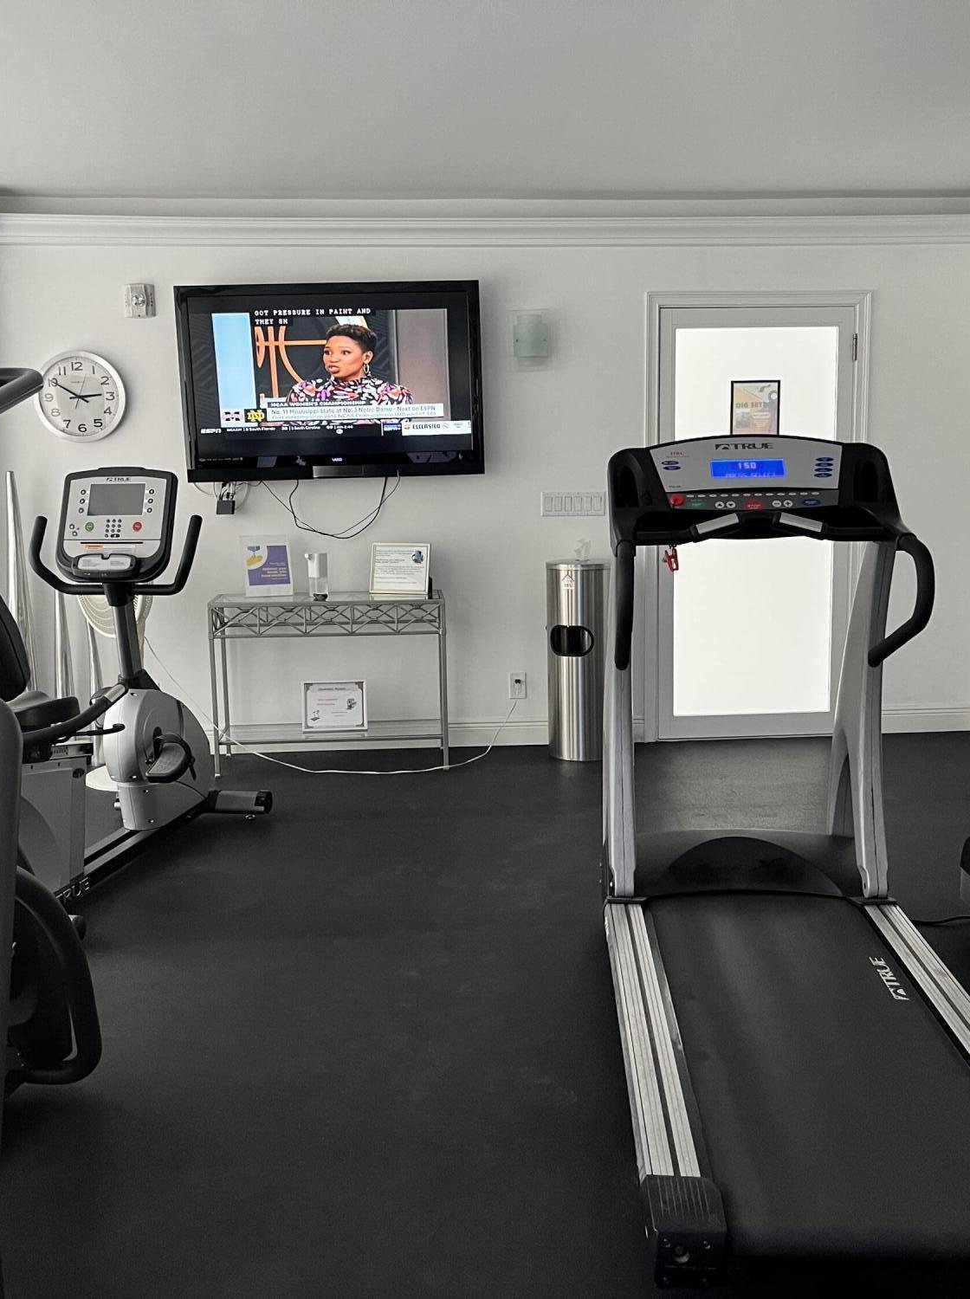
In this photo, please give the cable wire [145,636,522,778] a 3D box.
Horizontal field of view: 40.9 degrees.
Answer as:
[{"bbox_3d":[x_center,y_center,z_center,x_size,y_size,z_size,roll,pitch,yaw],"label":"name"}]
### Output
[{"bbox_3d":[-0.652,0.199,5.885,1.650,0.640,0.500,-1,8,-4],"label":"cable wire"}]

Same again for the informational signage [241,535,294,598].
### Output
[{"bbox_3d":[-0.986,-0.379,5.884,0.214,0.275,0.075,-3,8,-14],"label":"informational signage"}]

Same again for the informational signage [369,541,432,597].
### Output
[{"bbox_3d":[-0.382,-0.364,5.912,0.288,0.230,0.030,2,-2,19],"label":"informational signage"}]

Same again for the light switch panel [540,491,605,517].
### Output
[{"bbox_3d":[0.412,-0.675,6.049,0.303,0.118,0.012,-1,8,-4],"label":"light switch panel"}]

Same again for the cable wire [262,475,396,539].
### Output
[{"bbox_3d":[-0.701,-0.661,5.943,0.624,0.316,0.090,-1,8,-4],"label":"cable wire"}]

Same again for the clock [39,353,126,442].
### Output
[{"bbox_3d":[-1.803,-1.134,5.826,0.393,0.393,0.050,-1,8,-4],"label":"clock"}]

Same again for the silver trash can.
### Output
[{"bbox_3d":[0.430,0.043,5.925,0.290,0.886,0.290,-1,8,0],"label":"silver trash can"}]

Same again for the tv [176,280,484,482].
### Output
[{"bbox_3d":[-0.672,-1.187,5.782,1.316,0.840,0.100,-1,11,-4],"label":"tv"}]

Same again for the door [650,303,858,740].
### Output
[{"bbox_3d":[1.273,-0.589,6.181,0.947,2.040,0.060,-1,8,-4],"label":"door"}]

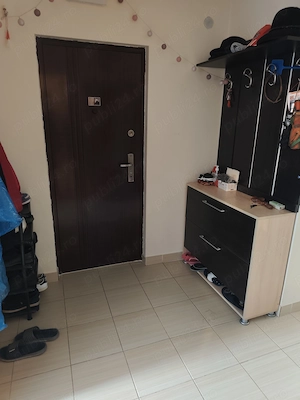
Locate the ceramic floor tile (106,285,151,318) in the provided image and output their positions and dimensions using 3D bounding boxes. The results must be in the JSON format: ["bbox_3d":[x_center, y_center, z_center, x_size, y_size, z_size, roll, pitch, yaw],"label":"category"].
[{"bbox_3d":[-0.188,0.845,2.255,0.333,0.010,0.333,-5,18,-19],"label":"ceramic floor tile"}]

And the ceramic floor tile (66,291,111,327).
[{"bbox_3d":[-0.500,0.873,2.148,0.331,0.010,0.331,-5,18,-19],"label":"ceramic floor tile"}]

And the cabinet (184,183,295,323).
[{"bbox_3d":[0.677,0.380,2.346,0.321,0.864,0.997,-5,18,-19],"label":"cabinet"}]

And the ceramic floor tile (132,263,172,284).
[{"bbox_3d":[0.012,0.727,2.665,0.333,0.010,0.333,-5,18,-19],"label":"ceramic floor tile"}]

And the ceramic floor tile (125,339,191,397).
[{"bbox_3d":[0.040,1.028,1.655,0.333,0.010,0.333,-5,18,-19],"label":"ceramic floor tile"}]

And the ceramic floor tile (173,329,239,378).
[{"bbox_3d":[0.355,1.003,1.767,0.331,0.010,0.331,-5,18,-19],"label":"ceramic floor tile"}]

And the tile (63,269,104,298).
[{"bbox_3d":[-0.615,0.780,2.443,0.333,0.010,0.333,-5,18,-19],"label":"tile"}]

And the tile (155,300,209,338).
[{"bbox_3d":[0.239,0.910,2.066,0.333,0.010,0.333,-5,18,-19],"label":"tile"}]

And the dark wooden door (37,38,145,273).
[{"bbox_3d":[-0.477,-0.298,2.470,0.860,2.050,0.060,-5,18,-19],"label":"dark wooden door"}]

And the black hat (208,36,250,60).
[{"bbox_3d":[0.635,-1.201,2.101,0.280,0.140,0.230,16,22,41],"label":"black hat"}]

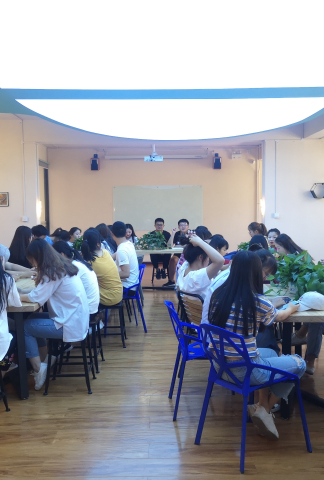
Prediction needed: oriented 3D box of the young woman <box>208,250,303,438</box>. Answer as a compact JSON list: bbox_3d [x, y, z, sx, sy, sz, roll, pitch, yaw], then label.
[{"bbox_3d":[0.654,0.723,3.366,0.690,1.300,0.480,-3,5,-39],"label":"young woman"}]

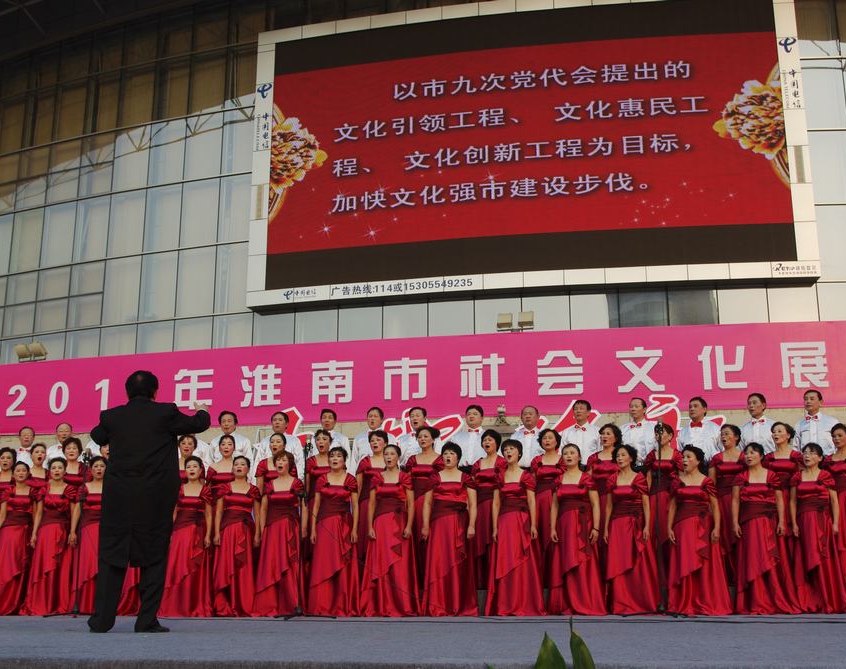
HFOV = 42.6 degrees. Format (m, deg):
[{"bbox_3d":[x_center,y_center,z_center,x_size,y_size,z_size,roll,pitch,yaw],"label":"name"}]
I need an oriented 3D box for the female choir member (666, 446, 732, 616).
[{"bbox_3d":[2.682,1.894,10.587,0.520,1.605,0.400,-4,-13,16],"label":"female choir member"}]

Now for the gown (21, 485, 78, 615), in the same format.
[{"bbox_3d":[-4.001,2.306,11.665,0.550,1.357,0.460,2,-13,-10],"label":"gown"}]

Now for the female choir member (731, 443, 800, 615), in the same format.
[{"bbox_3d":[3.232,1.838,10.354,0.510,1.610,0.410,-7,-15,27],"label":"female choir member"}]

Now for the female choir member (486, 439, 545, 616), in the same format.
[{"bbox_3d":[0.899,1.861,10.548,0.560,1.685,0.460,-2,-13,8],"label":"female choir member"}]

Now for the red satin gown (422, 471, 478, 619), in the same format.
[{"bbox_3d":[0.266,2.034,10.491,0.550,1.335,0.460,-2,-13,8],"label":"red satin gown"}]

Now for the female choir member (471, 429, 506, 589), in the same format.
[{"bbox_3d":[0.710,1.771,11.088,0.540,1.609,0.450,-2,-13,9],"label":"female choir member"}]

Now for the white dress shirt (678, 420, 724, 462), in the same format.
[{"bbox_3d":[3.018,1.227,11.721,0.490,0.600,0.290,-5,-14,19],"label":"white dress shirt"}]

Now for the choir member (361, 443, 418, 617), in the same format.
[{"bbox_3d":[-0.315,1.875,10.519,0.540,1.651,0.430,-2,-13,6],"label":"choir member"}]

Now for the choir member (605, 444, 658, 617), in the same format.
[{"bbox_3d":[2.017,1.879,10.536,0.520,1.624,0.400,-4,-13,15],"label":"choir member"}]

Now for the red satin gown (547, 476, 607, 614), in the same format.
[{"bbox_3d":[1.475,1.998,10.423,0.520,1.339,0.420,-4,-14,17],"label":"red satin gown"}]

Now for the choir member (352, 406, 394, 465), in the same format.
[{"bbox_3d":[-0.549,1.690,12.239,0.500,1.749,0.310,-2,-13,7],"label":"choir member"}]

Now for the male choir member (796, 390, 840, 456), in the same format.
[{"bbox_3d":[4.169,1.447,11.336,0.500,1.746,0.310,-6,-14,22],"label":"male choir member"}]

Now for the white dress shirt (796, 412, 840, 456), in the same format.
[{"bbox_3d":[4.215,1.171,11.521,0.500,0.691,0.290,-6,-14,24],"label":"white dress shirt"}]

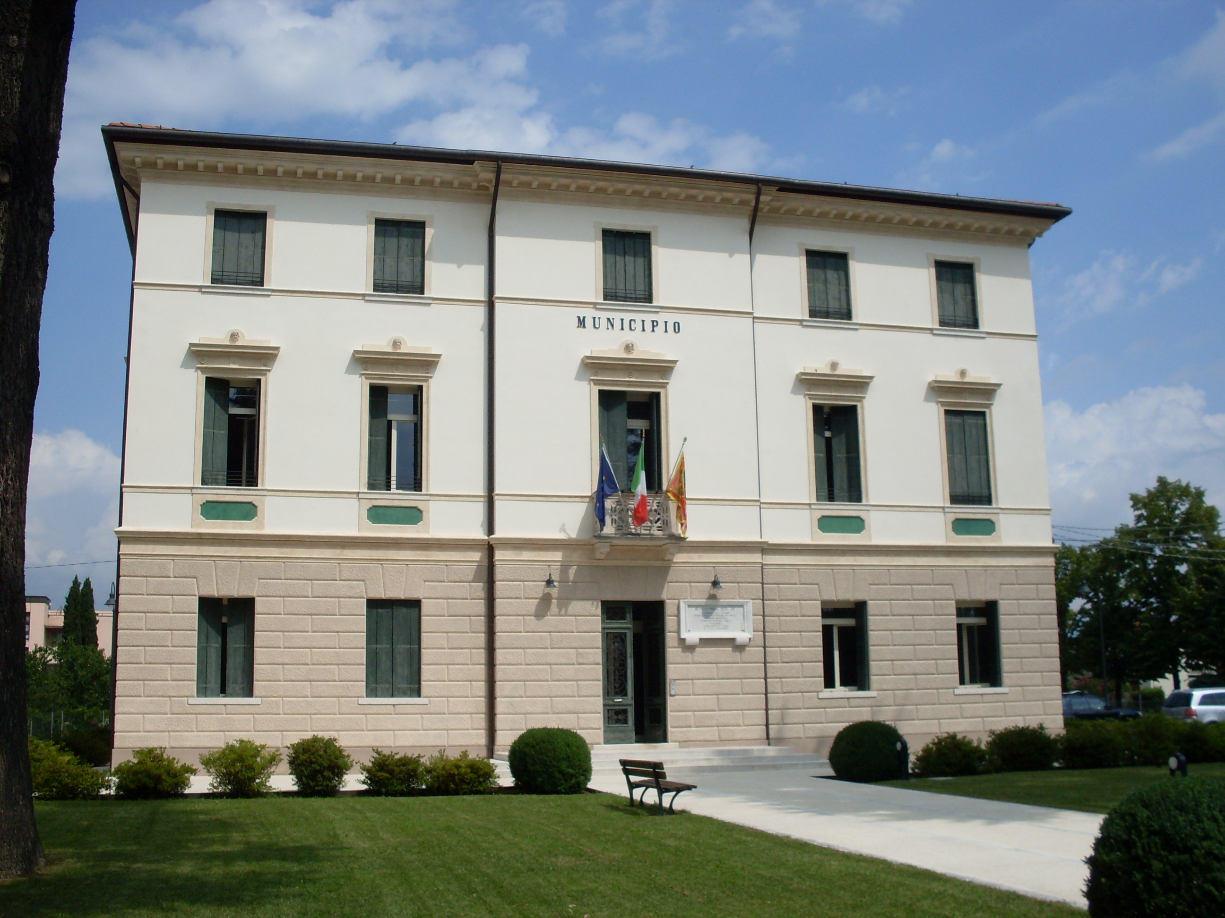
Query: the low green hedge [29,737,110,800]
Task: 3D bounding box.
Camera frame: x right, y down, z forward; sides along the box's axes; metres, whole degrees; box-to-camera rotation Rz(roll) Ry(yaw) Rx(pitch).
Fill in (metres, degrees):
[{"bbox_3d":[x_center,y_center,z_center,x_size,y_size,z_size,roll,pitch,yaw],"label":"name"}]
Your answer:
[{"bbox_3d":[-9.012,5.088,22.100,1.526,1.023,1.300,2,-11,-14],"label":"low green hedge"}]

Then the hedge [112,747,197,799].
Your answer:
[{"bbox_3d":[-7.594,5.214,22.300,1.397,0.844,1.300,2,-11,-14],"label":"hedge"}]

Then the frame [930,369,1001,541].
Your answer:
[{"bbox_3d":[8.715,-0.109,32.747,1.823,4.261,0.280,2,-11,-15],"label":"frame"}]

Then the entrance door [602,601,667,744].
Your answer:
[{"bbox_3d":[0.479,4.712,29.749,1.449,3.121,0.200,2,-11,-15],"label":"entrance door"}]

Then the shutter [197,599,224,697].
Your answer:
[{"bbox_3d":[-9.121,4.291,30.498,0.603,2.241,0.100,2,-11,-14],"label":"shutter"}]

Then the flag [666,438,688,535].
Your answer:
[{"bbox_3d":[1.405,0.639,29.463,0.425,2.150,0.400,2,-11,-15],"label":"flag"}]

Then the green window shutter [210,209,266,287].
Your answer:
[{"bbox_3d":[-8.303,-4.689,29.877,1.186,1.778,0.070,2,-11,-14],"label":"green window shutter"}]

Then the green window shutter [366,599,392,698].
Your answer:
[{"bbox_3d":[-4.935,4.031,28.541,0.563,2.024,0.050,2,-11,-15],"label":"green window shutter"}]

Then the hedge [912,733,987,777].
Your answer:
[{"bbox_3d":[6.388,5.603,25.444,1.404,0.777,1.263,2,-11,-15],"label":"hedge"}]

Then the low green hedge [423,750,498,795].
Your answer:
[{"bbox_3d":[-2.563,5.311,22.756,1.255,0.711,1.130,2,-11,-15],"label":"low green hedge"}]

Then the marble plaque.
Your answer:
[{"bbox_3d":[2.356,3.741,30.649,1.765,1.042,0.140,2,-11,-14],"label":"marble plaque"}]

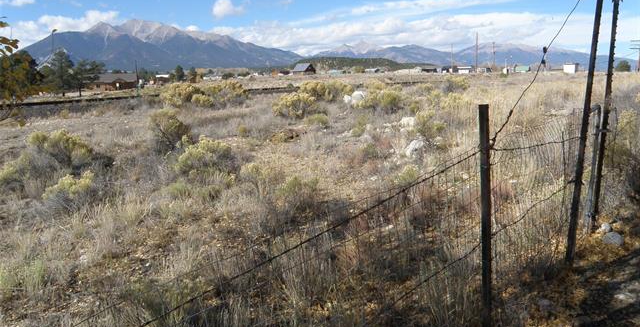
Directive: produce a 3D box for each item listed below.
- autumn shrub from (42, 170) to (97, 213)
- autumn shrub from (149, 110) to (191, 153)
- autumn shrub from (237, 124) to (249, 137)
[{"bbox_3d":[-2.979,0.319,5.656,0.641,0.473,0.545,0,11,0],"label":"autumn shrub"},{"bbox_3d":[-2.811,-0.617,8.944,0.810,0.811,0.760,-3,11,-17],"label":"autumn shrub"},{"bbox_3d":[-1.852,-0.779,11.445,0.287,0.301,0.244,0,11,0],"label":"autumn shrub"}]

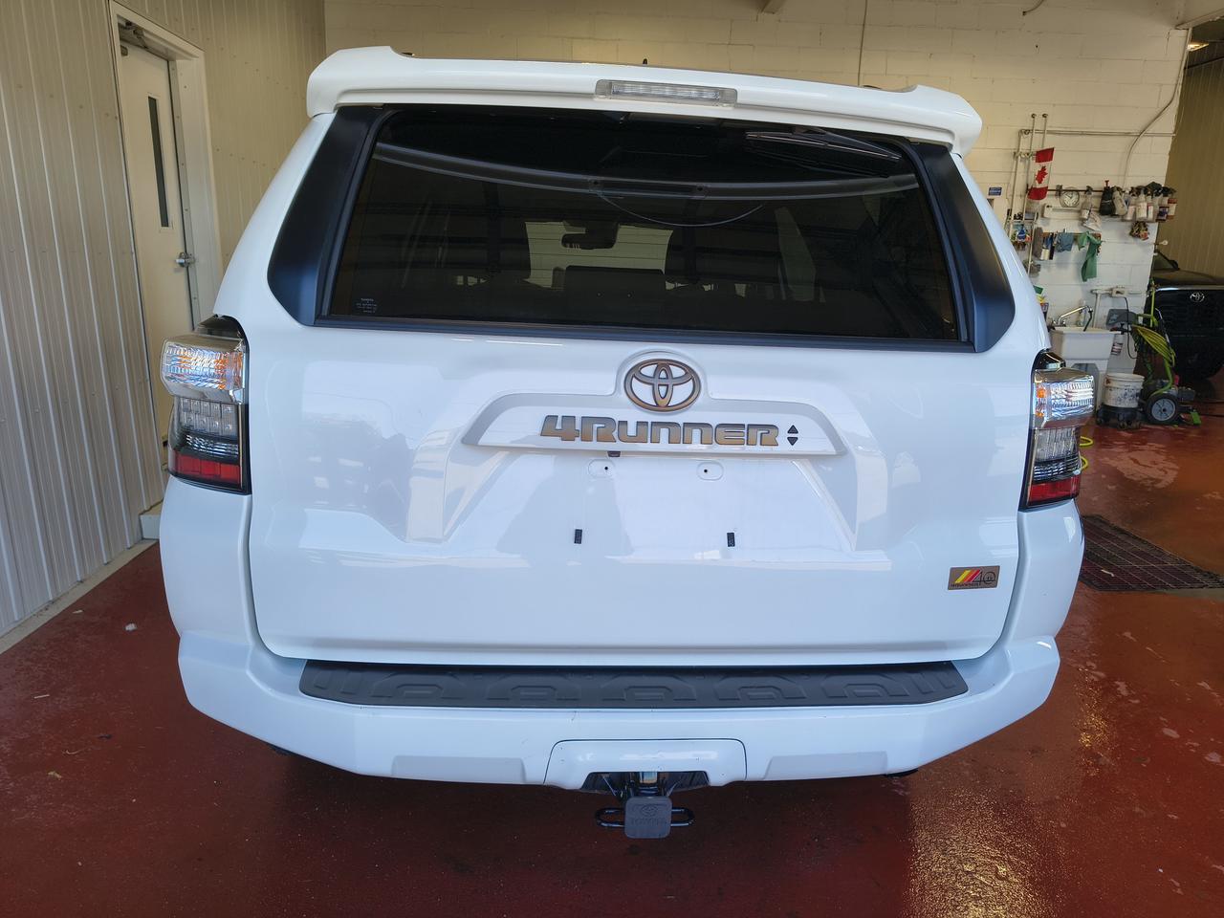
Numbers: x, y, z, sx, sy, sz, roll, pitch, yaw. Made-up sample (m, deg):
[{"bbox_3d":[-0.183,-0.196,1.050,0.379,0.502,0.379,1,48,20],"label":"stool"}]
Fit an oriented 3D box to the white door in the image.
[{"bbox_3d":[-2.463,-1.066,4.506,0.050,2.170,0.890,0,14,-3],"label":"white door"}]

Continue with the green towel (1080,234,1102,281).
[{"bbox_3d":[4.512,-1.912,8.040,0.240,0.462,0.080,0,14,-3],"label":"green towel"}]

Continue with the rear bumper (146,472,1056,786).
[{"bbox_3d":[0.062,0.289,1.766,1.880,0.470,0.570,1,14,-6],"label":"rear bumper"}]

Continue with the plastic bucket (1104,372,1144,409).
[{"bbox_3d":[4.690,-0.595,7.790,0.300,0.330,0.300,1,14,0],"label":"plastic bucket"}]

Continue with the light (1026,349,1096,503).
[{"bbox_3d":[0.908,-0.074,1.791,0.190,0.335,0.260,1,14,-6],"label":"light"}]

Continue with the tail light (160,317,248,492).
[{"bbox_3d":[-0.754,-0.112,1.624,0.190,0.335,0.260,1,14,-6],"label":"tail light"}]

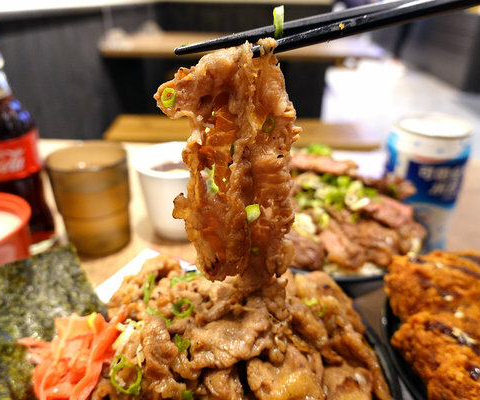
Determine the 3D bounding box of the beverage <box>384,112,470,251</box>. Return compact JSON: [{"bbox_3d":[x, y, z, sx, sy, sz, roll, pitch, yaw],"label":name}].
[{"bbox_3d":[0.163,-0.006,0.368,0.066,0.121,0.066,0,27,-4],"label":"beverage"}]

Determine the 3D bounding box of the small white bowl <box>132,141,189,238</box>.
[{"bbox_3d":[-0.060,-0.006,0.413,0.095,0.078,0.095,1,27,-1],"label":"small white bowl"}]

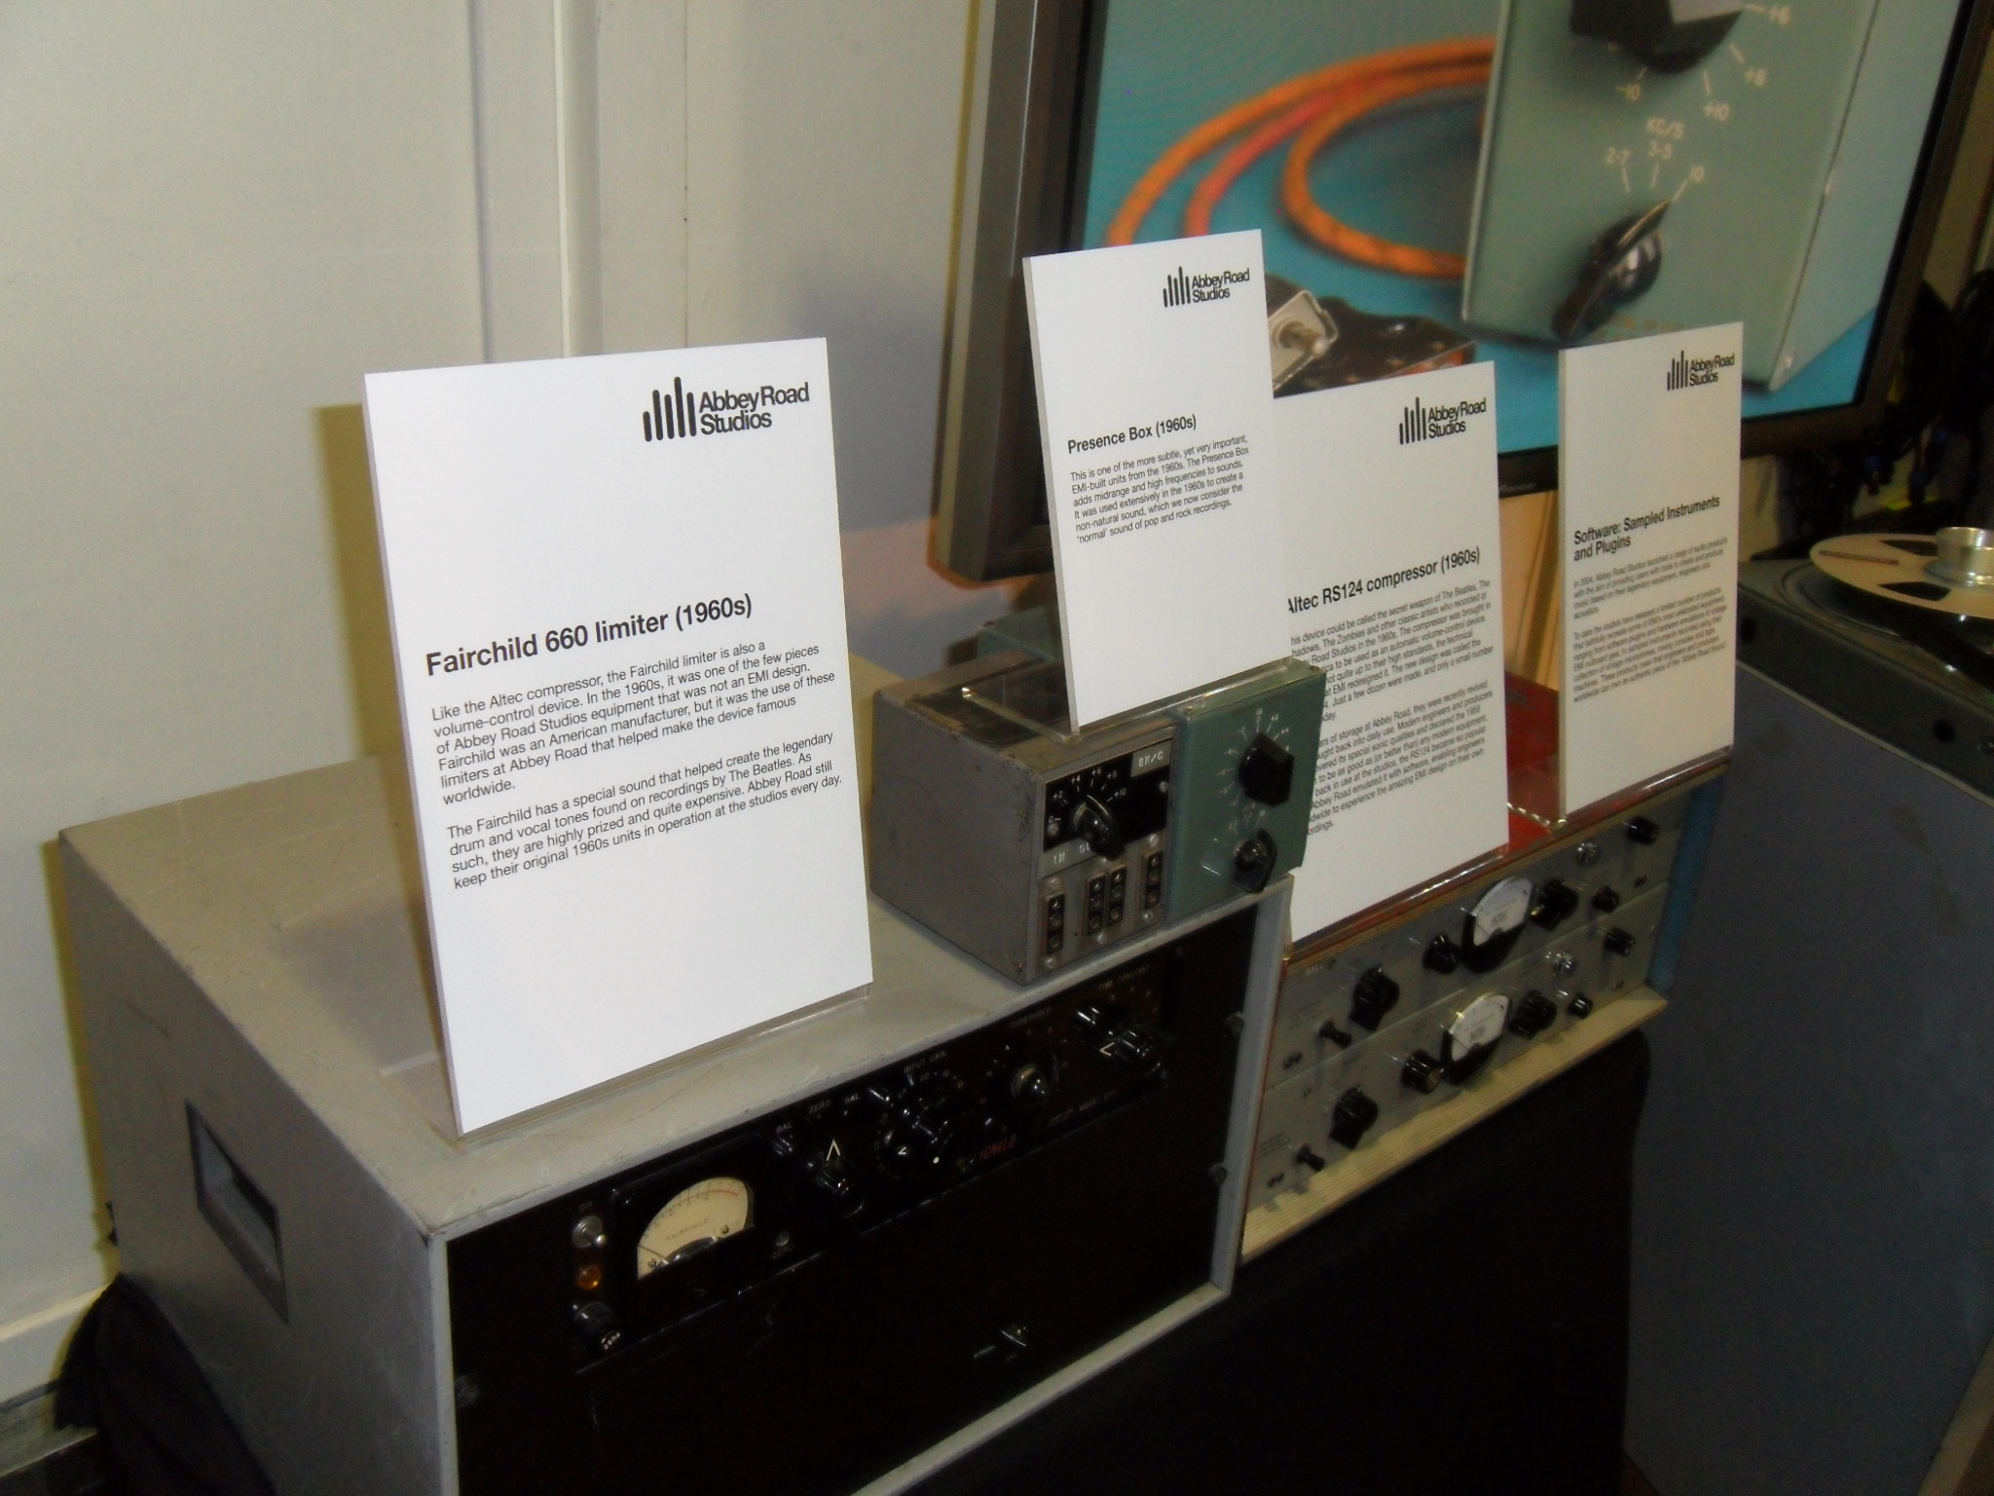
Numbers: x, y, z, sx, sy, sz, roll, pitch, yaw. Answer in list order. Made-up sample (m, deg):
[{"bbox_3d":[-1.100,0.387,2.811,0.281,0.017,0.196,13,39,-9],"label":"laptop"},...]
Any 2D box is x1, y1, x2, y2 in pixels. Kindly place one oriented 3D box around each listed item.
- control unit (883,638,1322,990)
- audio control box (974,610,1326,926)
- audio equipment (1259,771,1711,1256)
[{"bbox_3d":[0.050,0.018,1.010,0.205,0.112,0.151,-18,32,-40],"label":"control unit"},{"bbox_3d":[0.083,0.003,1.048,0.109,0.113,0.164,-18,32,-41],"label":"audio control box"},{"bbox_3d":[0.233,0.107,1.417,0.506,0.205,0.319,-17,32,-40],"label":"audio equipment"}]

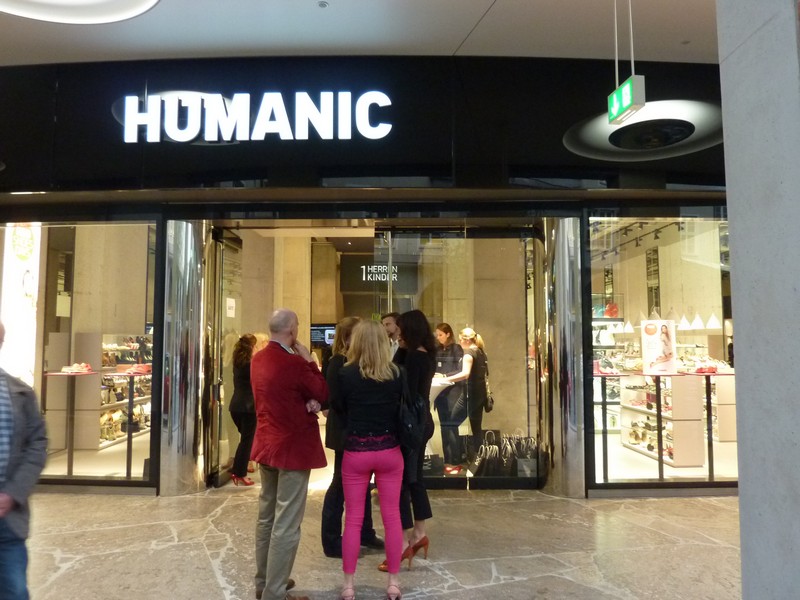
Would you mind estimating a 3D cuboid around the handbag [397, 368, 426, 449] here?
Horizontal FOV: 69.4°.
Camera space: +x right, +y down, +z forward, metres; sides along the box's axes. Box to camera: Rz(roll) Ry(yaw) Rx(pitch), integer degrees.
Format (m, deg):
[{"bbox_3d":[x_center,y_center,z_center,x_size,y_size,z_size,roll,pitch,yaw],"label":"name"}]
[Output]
[{"bbox_3d":[0.070,0.659,3.512,0.150,0.470,0.290,-1,-4,16],"label":"handbag"}]

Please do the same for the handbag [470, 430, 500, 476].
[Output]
[{"bbox_3d":[0.961,1.730,6.493,0.340,0.520,0.220,0,-4,6],"label":"handbag"}]

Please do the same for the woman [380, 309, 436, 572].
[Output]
[{"bbox_3d":[0.060,0.971,4.081,0.410,1.780,0.460,-1,-4,10],"label":"woman"}]

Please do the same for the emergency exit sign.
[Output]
[{"bbox_3d":[1.529,-1.342,3.900,0.081,0.198,0.333,0,-4,-6],"label":"emergency exit sign"}]

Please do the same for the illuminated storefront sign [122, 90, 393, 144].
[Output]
[{"bbox_3d":[-1.362,-1.756,5.560,2.570,0.440,0.100,0,-4,3],"label":"illuminated storefront sign"}]

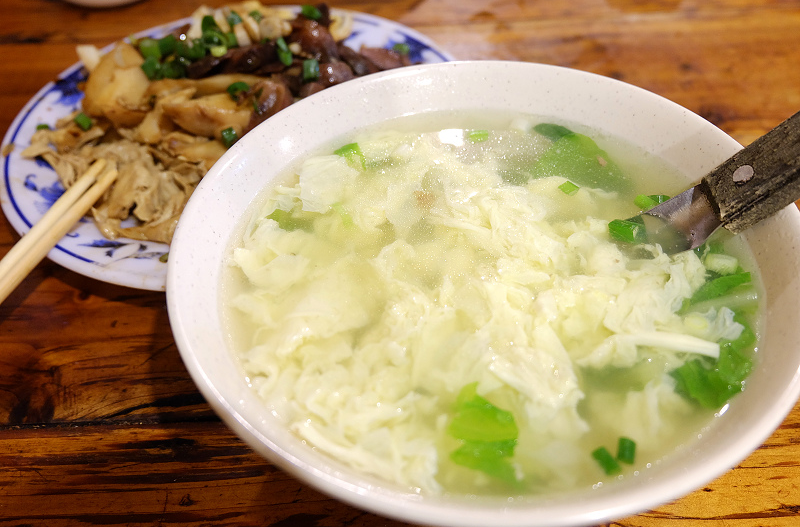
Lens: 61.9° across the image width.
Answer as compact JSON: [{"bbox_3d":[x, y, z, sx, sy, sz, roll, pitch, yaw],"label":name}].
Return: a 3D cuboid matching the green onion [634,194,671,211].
[{"bbox_3d":[0.090,-0.022,0.238,0.011,0.005,0.005,4,46,8],"label":"green onion"}]

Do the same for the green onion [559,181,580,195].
[{"bbox_3d":[0.062,-0.027,0.245,0.005,0.003,0.004,-30,51,-23],"label":"green onion"}]

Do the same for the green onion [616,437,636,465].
[{"bbox_3d":[0.058,0.048,0.172,0.004,0.004,0.006,11,48,14],"label":"green onion"}]

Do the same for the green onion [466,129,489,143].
[{"bbox_3d":[0.032,-0.052,0.271,0.008,0.004,0.004,-2,46,2],"label":"green onion"}]

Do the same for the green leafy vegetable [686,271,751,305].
[{"bbox_3d":[0.101,0.008,0.210,0.020,0.004,0.005,-20,48,-15],"label":"green leafy vegetable"}]

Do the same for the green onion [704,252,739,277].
[{"bbox_3d":[0.104,0.000,0.216,0.009,0.005,0.005,10,47,13],"label":"green onion"}]

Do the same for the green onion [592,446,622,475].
[{"bbox_3d":[0.053,0.051,0.170,0.004,0.004,0.006,-21,48,-16],"label":"green onion"}]

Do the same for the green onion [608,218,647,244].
[{"bbox_3d":[0.078,-0.011,0.228,0.011,0.005,0.007,10,47,13],"label":"green onion"}]

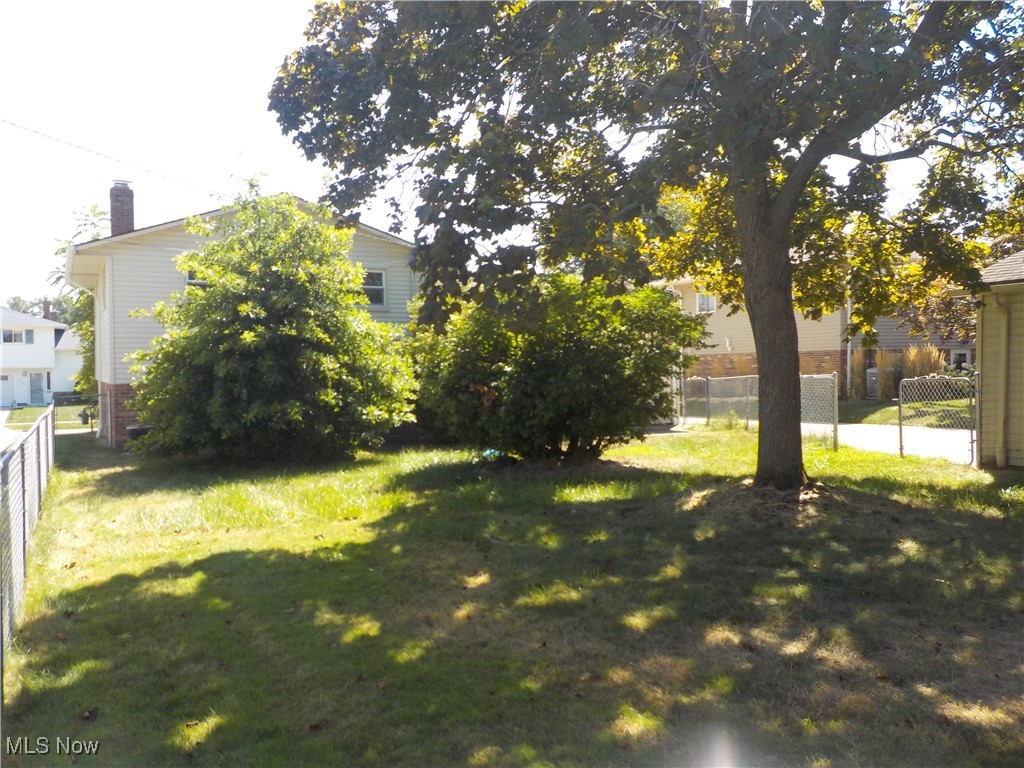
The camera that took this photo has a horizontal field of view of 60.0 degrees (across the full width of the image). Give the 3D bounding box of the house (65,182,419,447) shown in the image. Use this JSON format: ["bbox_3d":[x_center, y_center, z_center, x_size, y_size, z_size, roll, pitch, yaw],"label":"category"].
[{"bbox_3d":[-6.528,-1.879,22.164,8.250,5.950,7.900,-1,2,-26],"label":"house"}]

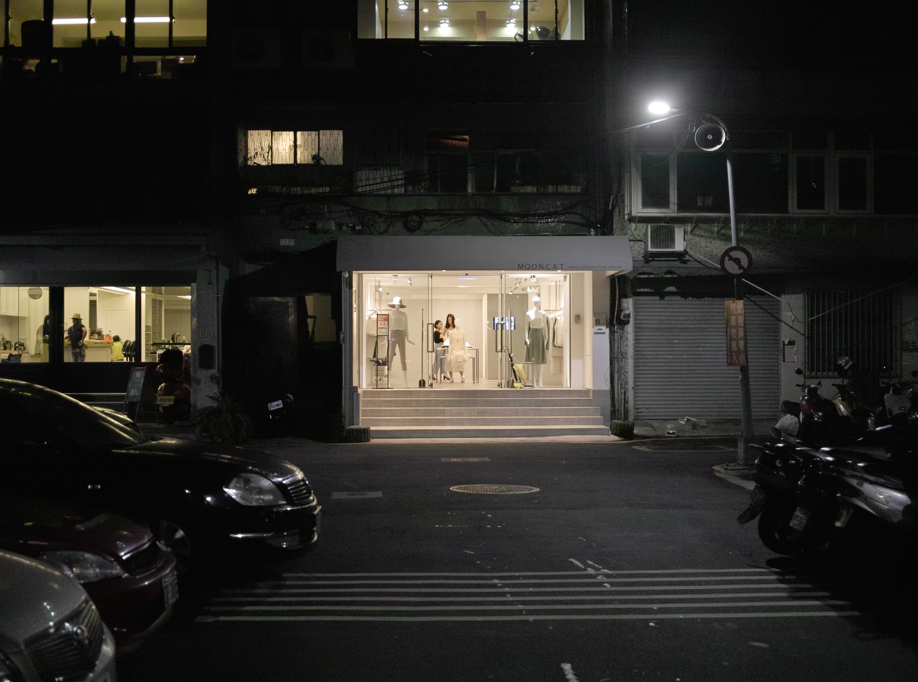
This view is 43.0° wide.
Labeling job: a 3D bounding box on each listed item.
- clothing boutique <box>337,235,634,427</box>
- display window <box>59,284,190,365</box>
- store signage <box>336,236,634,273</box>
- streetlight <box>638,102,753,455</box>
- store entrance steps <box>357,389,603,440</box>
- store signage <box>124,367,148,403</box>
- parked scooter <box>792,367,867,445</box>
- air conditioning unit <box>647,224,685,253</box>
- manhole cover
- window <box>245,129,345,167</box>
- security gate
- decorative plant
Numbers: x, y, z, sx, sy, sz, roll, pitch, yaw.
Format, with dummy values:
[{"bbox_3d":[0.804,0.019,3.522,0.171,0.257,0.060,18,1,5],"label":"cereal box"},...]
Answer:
[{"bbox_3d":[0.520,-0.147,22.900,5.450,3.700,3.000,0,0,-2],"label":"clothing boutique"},{"bbox_3d":[-6.360,-0.316,22.300,2.490,1.460,0.100,0,0,0],"label":"display window"},{"bbox_3d":[0.473,-1.573,21.200,5.350,0.680,0.500,0,-1,-4],"label":"store signage"},{"bbox_3d":[3.321,-0.794,16.100,1.450,5.000,0.500,0,-1,0],"label":"streetlight"},{"bbox_3d":[0.470,1.353,21.900,4.550,0.870,1.450,0,0,-2],"label":"store entrance steps"},{"bbox_3d":[-5.772,0.776,20.800,0.140,0.660,0.480,0,-1,-37],"label":"store signage"},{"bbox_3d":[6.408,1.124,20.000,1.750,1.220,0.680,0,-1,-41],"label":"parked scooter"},{"bbox_3d":[4.082,-2.013,22.900,0.730,0.540,0.300,0,0,-1],"label":"air conditioning unit"},{"bbox_3d":[0.405,1.669,13.100,1.000,0.030,1.000,0,-1,0],"label":"manhole cover"},{"bbox_3d":[-3.136,-3.704,22.400,1.850,0.690,0.100,0,-1,-4],"label":"window"},{"bbox_3d":[4.925,0.358,23.200,2.920,2.480,0.100,0,0,-1],"label":"security gate"},{"bbox_3d":[-4.237,1.392,20.800,1.040,0.880,0.950,0,-1,-4],"label":"decorative plant"}]

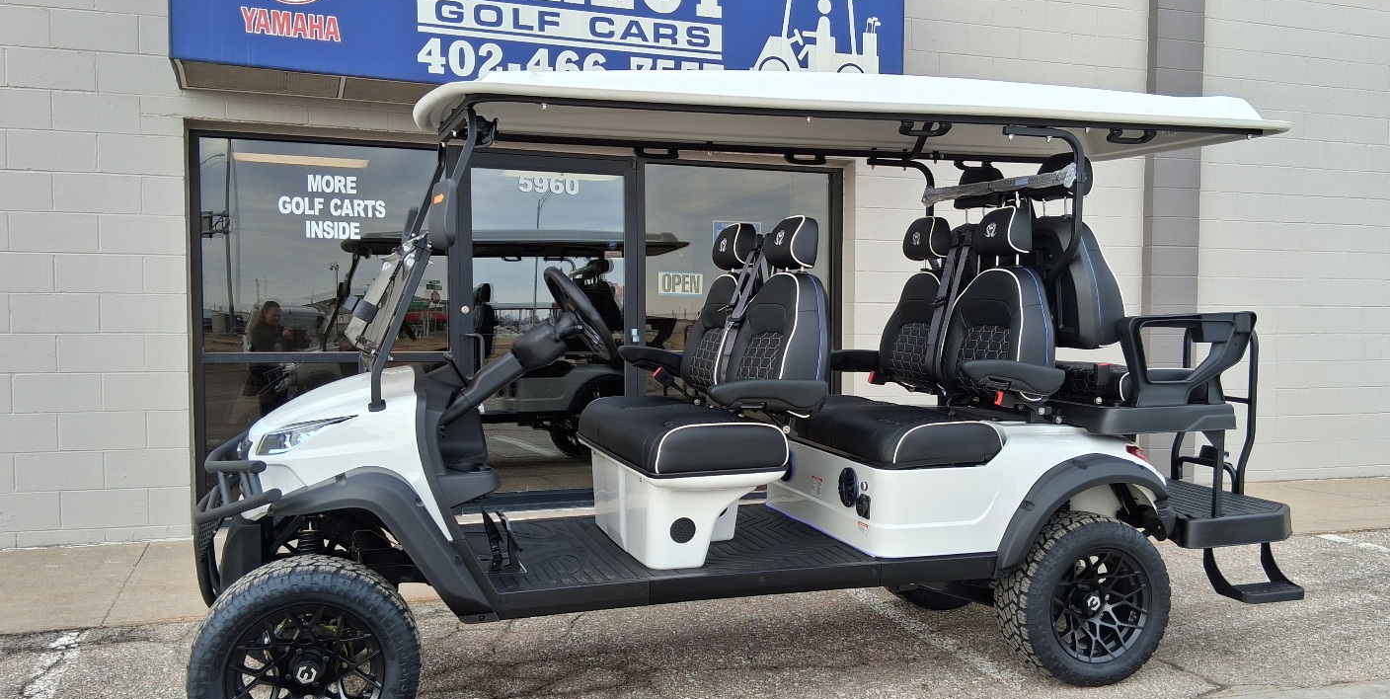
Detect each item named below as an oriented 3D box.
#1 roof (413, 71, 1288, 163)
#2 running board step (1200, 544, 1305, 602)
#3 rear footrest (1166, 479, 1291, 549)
[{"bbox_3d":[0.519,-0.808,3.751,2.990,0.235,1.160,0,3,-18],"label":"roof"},{"bbox_3d":[2.075,0.809,3.892,0.300,0.198,0.210,0,3,-18],"label":"running board step"},{"bbox_3d":[1.829,0.630,4.250,0.510,0.135,0.900,0,3,-18],"label":"rear footrest"}]

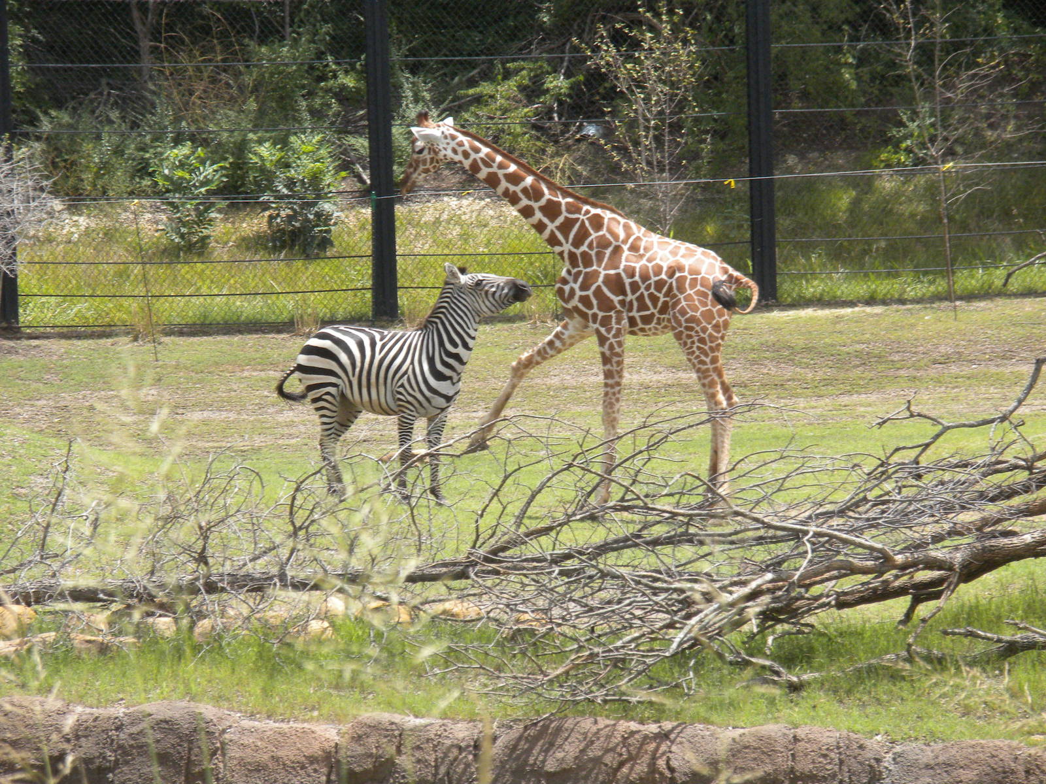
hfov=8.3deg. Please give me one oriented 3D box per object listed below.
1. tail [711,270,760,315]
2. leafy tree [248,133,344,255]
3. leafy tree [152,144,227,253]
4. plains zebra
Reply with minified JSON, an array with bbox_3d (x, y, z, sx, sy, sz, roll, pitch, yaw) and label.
[{"bbox_3d":[1.604,-0.750,54.300,0.360,0.330,0.220,-1,5,0],"label":"tail"},{"bbox_3d":[-2.282,-1.973,72.500,0.980,1.220,0.950,-1,5,0],"label":"leafy tree"},{"bbox_3d":[-3.365,-1.948,72.500,0.770,1.080,0.750,-1,5,0],"label":"leafy tree"},{"bbox_3d":[-0.896,-0.065,54.200,1.950,1.770,0.620,2,6,32],"label":"plains zebra"}]

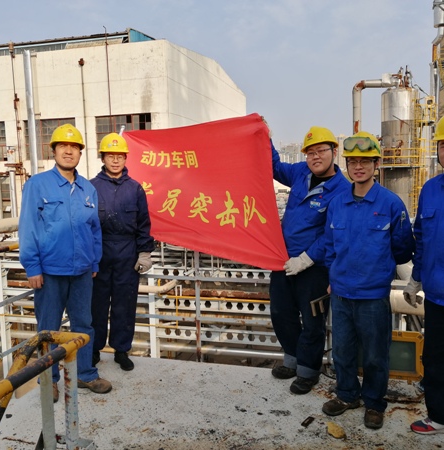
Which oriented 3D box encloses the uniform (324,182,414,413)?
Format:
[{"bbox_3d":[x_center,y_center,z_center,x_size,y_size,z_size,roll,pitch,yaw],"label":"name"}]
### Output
[{"bbox_3d":[0.889,0.420,2.820,0.480,1.362,0.290,3,7,34],"label":"uniform"}]

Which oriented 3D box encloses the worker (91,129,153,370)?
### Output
[{"bbox_3d":[-0.848,0.202,3.690,0.550,1.824,0.350,-3,6,-14],"label":"worker"}]

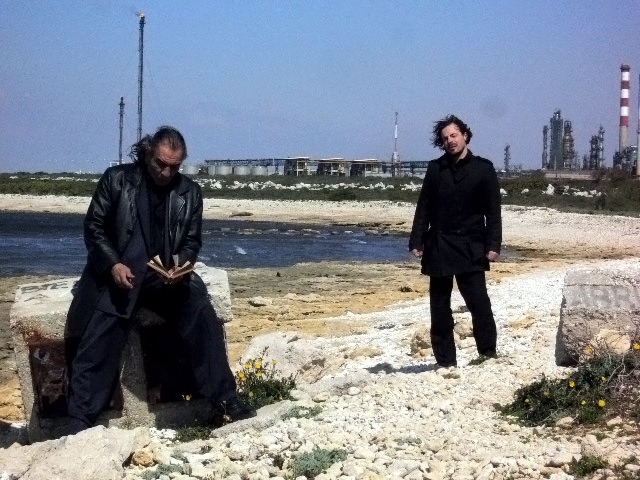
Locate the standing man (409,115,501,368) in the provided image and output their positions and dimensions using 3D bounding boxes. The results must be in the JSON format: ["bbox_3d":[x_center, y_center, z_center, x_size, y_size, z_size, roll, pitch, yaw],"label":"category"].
[{"bbox_3d":[0.928,0.007,13.400,0.590,1.720,0.400,1,2,14],"label":"standing man"}]

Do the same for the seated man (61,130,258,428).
[{"bbox_3d":[-0.810,0.197,9.800,0.920,1.490,0.750,0,2,-7],"label":"seated man"}]

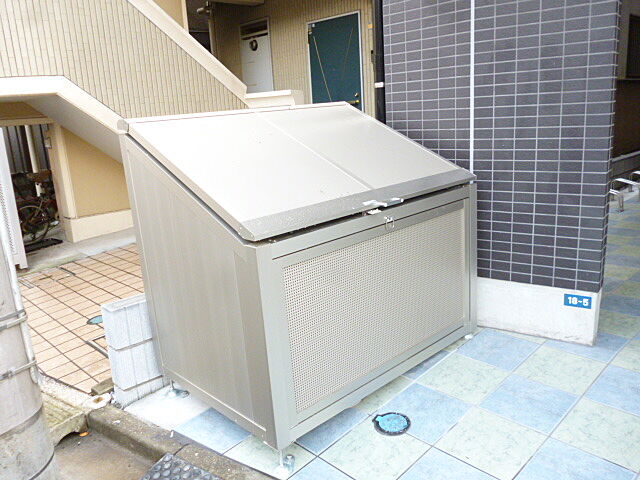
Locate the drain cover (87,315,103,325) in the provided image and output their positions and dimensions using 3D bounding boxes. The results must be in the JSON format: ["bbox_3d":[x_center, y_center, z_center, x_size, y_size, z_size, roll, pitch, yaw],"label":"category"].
[{"bbox_3d":[-1.526,0.550,3.565,0.145,0.020,0.145,-22,23,-39],"label":"drain cover"}]

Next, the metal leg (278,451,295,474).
[{"bbox_3d":[-0.118,0.805,1.906,0.050,0.070,0.055,-15,17,-41],"label":"metal leg"}]

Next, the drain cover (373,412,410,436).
[{"bbox_3d":[0.291,0.731,2.067,0.145,0.020,0.145,-7,17,2],"label":"drain cover"}]

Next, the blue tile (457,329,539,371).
[{"bbox_3d":[0.856,0.535,2.504,0.300,0.015,0.300,-22,22,-39],"label":"blue tile"}]

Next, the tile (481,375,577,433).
[{"bbox_3d":[0.845,0.662,2.099,0.300,0.015,0.300,-22,22,-39],"label":"tile"}]

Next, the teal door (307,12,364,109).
[{"bbox_3d":[0.218,-1.612,6.192,0.050,1.930,0.830,-15,17,-41],"label":"teal door"}]

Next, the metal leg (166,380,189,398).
[{"bbox_3d":[-0.678,0.704,2.468,0.060,0.070,0.080,-15,17,-41],"label":"metal leg"}]

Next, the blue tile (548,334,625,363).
[{"bbox_3d":[1.276,0.488,2.477,0.300,0.015,0.300,-19,20,-40],"label":"blue tile"}]

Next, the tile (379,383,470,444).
[{"bbox_3d":[0.425,0.709,2.125,0.300,0.015,0.300,-22,22,-39],"label":"tile"}]

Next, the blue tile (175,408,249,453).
[{"bbox_3d":[-0.412,0.800,2.181,0.290,0.015,0.300,-22,22,-39],"label":"blue tile"}]

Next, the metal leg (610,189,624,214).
[{"bbox_3d":[3.068,-0.402,5.330,0.080,0.220,0.140,-15,17,-41],"label":"metal leg"}]

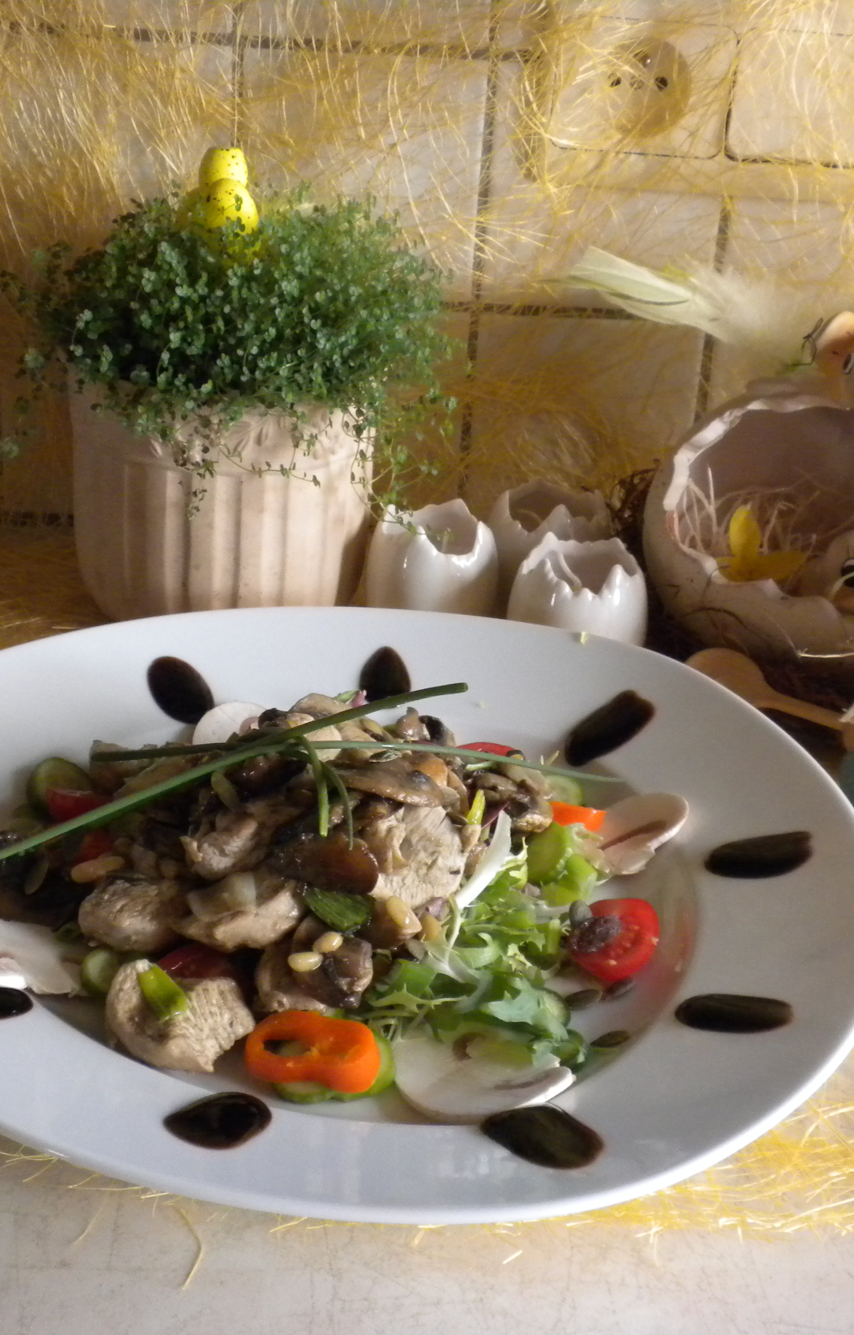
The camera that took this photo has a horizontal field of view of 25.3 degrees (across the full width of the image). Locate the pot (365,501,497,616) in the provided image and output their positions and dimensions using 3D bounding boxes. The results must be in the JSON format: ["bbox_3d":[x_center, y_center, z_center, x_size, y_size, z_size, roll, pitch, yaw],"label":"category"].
[{"bbox_3d":[0.001,-0.038,0.733,0.052,0.053,0.052,2,24,-3],"label":"pot"}]

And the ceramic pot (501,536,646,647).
[{"bbox_3d":[0.056,-0.027,0.714,0.052,0.053,0.052,3,24,-1],"label":"ceramic pot"}]

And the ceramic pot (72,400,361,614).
[{"bbox_3d":[-0.081,-0.073,0.751,0.117,0.101,0.117,2,27,-4],"label":"ceramic pot"}]

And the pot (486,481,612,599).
[{"bbox_3d":[0.048,-0.044,0.763,0.051,0.054,0.051,3,27,-2],"label":"pot"}]

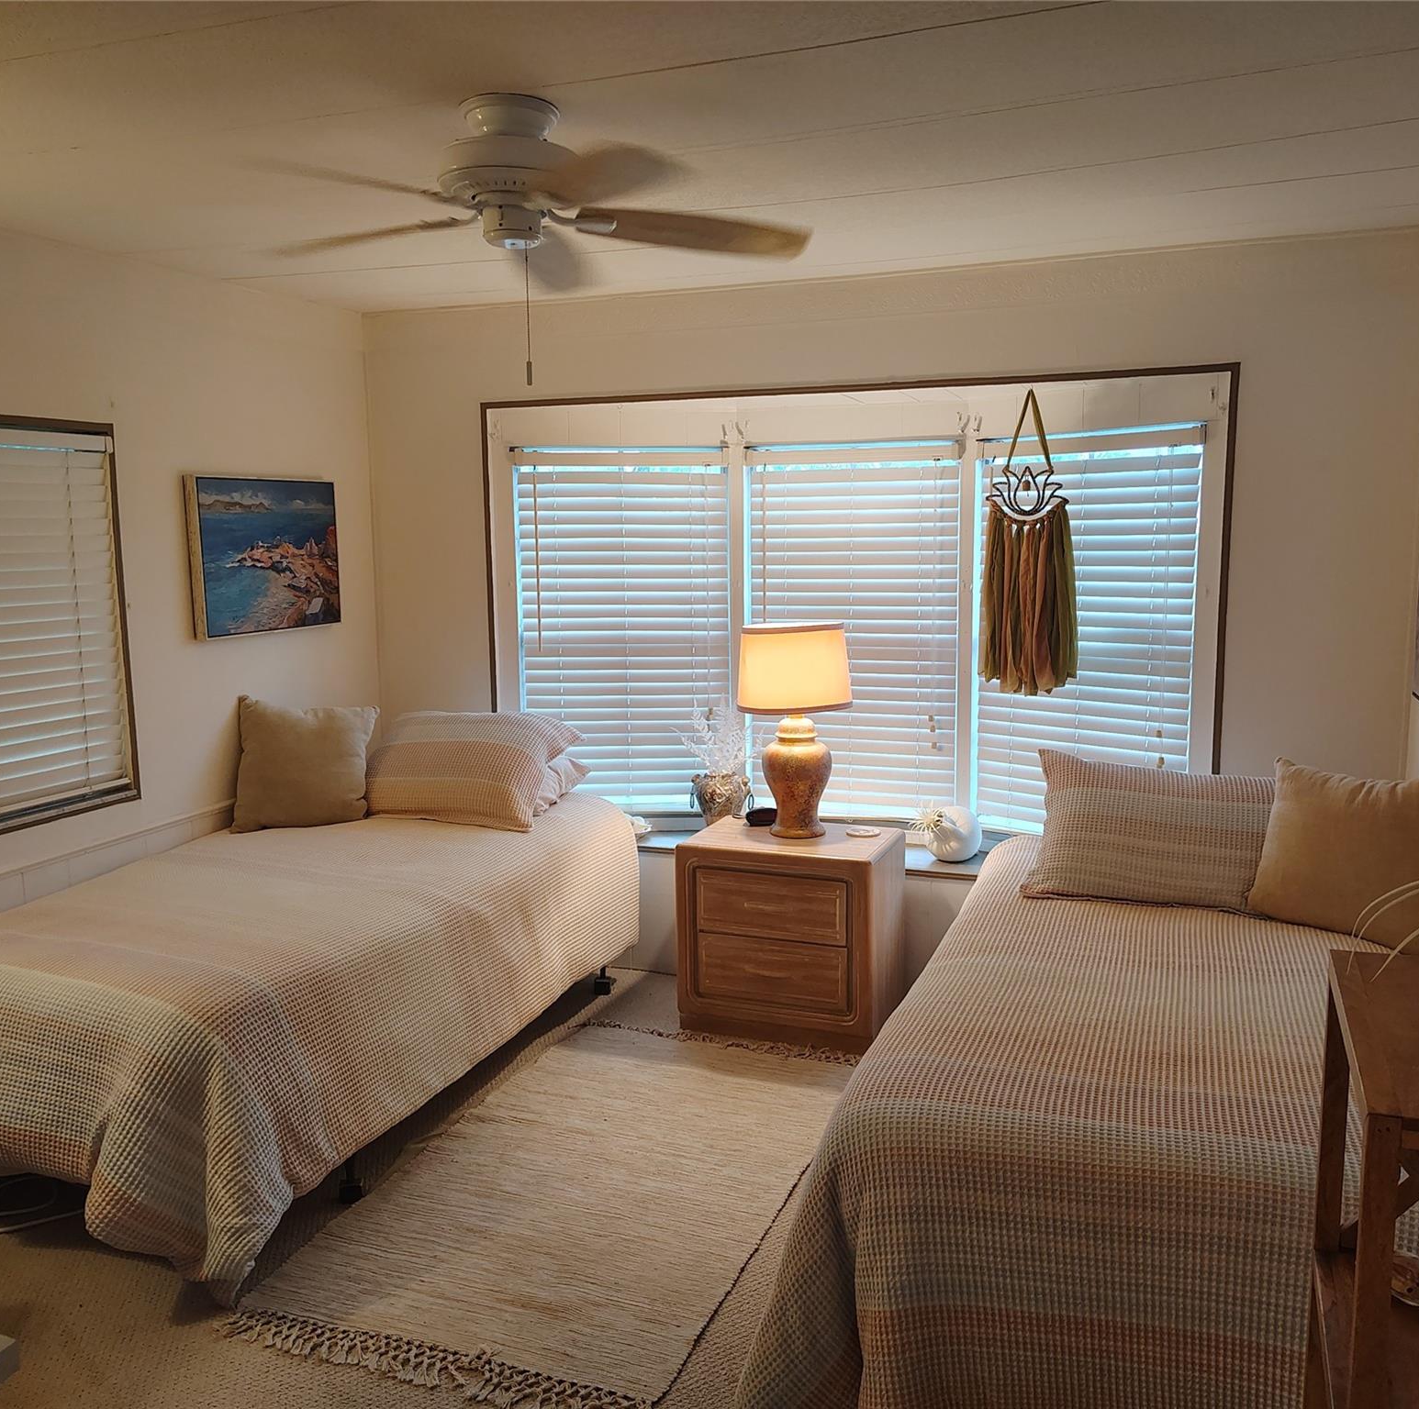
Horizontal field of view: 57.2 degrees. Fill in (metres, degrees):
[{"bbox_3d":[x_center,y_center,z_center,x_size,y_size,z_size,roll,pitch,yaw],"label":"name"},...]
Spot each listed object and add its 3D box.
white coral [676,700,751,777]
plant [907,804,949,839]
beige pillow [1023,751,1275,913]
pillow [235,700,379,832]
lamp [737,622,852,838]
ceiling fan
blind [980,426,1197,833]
[{"bbox_3d":[0.023,0.123,4.455,0.245,0.260,0.200,-1,8,0],"label":"white coral"},{"bbox_3d":[0.704,0.381,4.202,0.137,0.113,0.120,1,8,10],"label":"plant"},{"bbox_3d":[1.142,0.320,3.303,0.640,0.165,0.440,2,48,20],"label":"beige pillow"},{"bbox_3d":[-1.285,0.197,4.114,0.430,0.425,0.140,-3,-9,-18],"label":"pillow"},{"bbox_3d":[0.270,0.078,4.010,0.360,0.650,0.360,-1,8,0],"label":"lamp"},{"bbox_3d":[-0.350,-0.951,2.366,1.080,0.255,1.080,2,8,21],"label":"ceiling fan"},{"bbox_3d":[1.138,-0.191,4.014,0.750,1.276,0.060,7,11,43],"label":"blind"}]

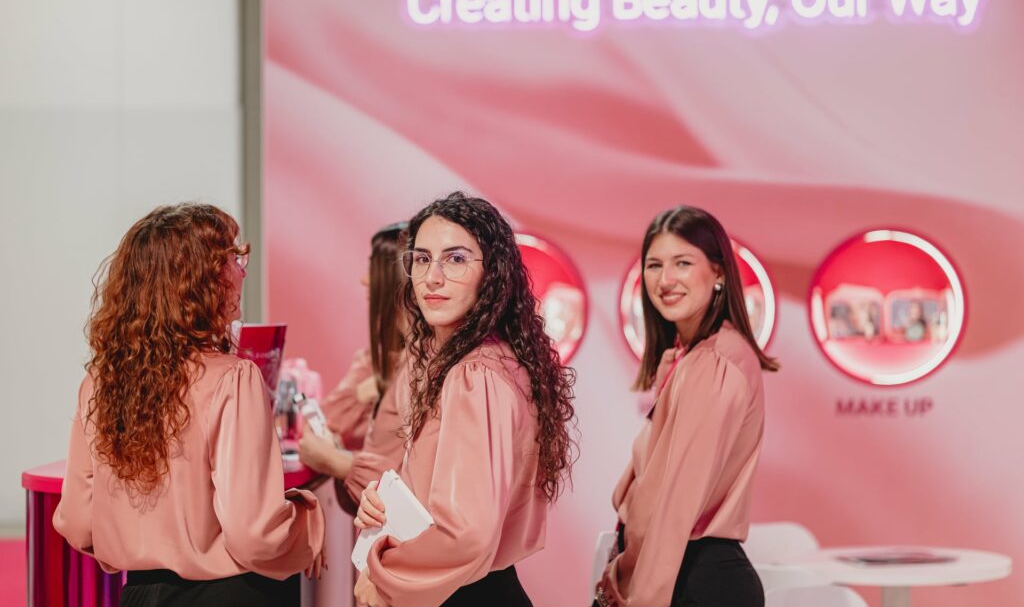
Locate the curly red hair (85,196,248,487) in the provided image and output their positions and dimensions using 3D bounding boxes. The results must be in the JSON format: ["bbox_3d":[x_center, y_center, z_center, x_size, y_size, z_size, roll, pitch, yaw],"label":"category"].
[{"bbox_3d":[-0.622,0.081,3.830,0.270,0.520,0.250,-1,-2,37],"label":"curly red hair"}]

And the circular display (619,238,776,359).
[{"bbox_3d":[0.735,0.016,8.450,0.620,0.620,0.100,0,-2,-1],"label":"circular display"}]

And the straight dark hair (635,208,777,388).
[{"bbox_3d":[0.383,-0.012,4.220,0.240,0.365,0.230,-1,-2,25],"label":"straight dark hair"}]

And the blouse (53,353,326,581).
[{"bbox_3d":[-0.582,0.294,3.850,0.440,0.410,0.310,-1,-2,27],"label":"blouse"}]

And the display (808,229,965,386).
[{"bbox_3d":[1.483,0.016,8.450,0.620,0.620,0.100,0,-2,-1],"label":"display"}]

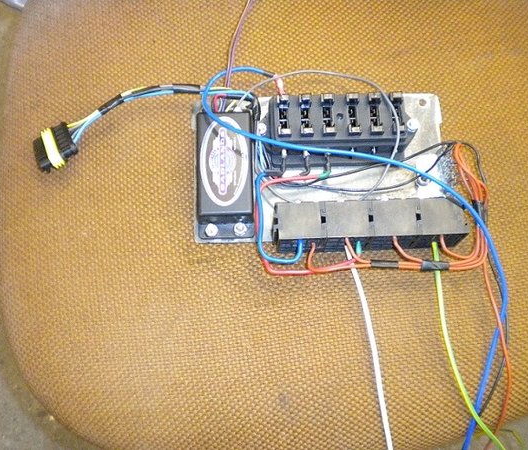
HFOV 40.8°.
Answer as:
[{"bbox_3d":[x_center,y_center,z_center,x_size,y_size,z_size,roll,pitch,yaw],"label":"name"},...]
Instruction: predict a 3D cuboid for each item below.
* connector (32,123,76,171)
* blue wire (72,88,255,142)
[{"bbox_3d":[-0.145,-0.054,0.496,0.028,0.015,0.027,-29,73,-9],"label":"connector"},{"bbox_3d":[-0.073,-0.083,0.497,0.129,0.019,0.027,-11,71,-4],"label":"blue wire"}]

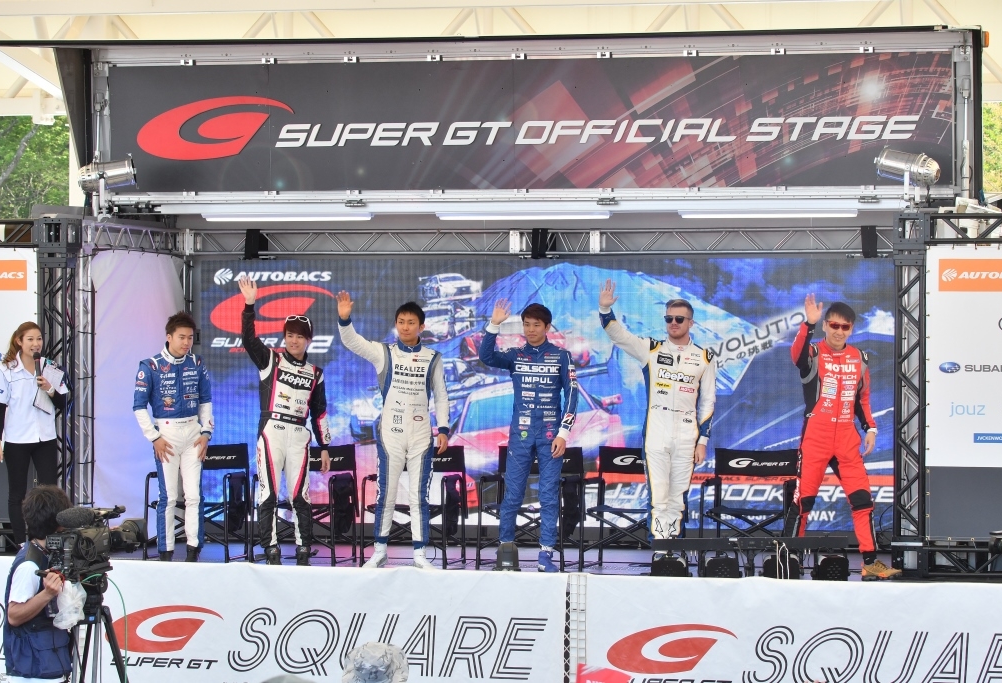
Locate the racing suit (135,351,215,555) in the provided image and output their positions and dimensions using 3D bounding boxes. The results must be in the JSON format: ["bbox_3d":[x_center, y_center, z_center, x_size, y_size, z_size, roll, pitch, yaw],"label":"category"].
[{"bbox_3d":[-2.216,0.731,23.100,0.520,1.390,0.360,0,1,-10],"label":"racing suit"}]

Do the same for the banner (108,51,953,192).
[{"bbox_3d":[0.132,-1.528,24.059,6.102,0.916,0.080,0,0,14],"label":"banner"}]

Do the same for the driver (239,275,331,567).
[{"bbox_3d":[-1.443,0.532,22.850,0.600,1.960,0.450,0,1,-3],"label":"driver"}]

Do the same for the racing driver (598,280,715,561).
[{"bbox_3d":[1.023,0.559,22.450,0.753,1.920,0.460,0,0,5],"label":"racing driver"}]

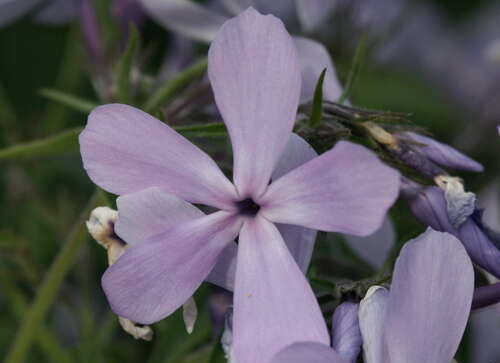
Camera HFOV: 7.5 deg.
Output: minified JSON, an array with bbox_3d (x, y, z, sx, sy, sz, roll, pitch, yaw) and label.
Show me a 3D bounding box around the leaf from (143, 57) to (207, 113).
[{"bbox_3d":[-0.007,-0.010,0.377,0.009,0.001,0.001,-41,0,0],"label":"leaf"}]

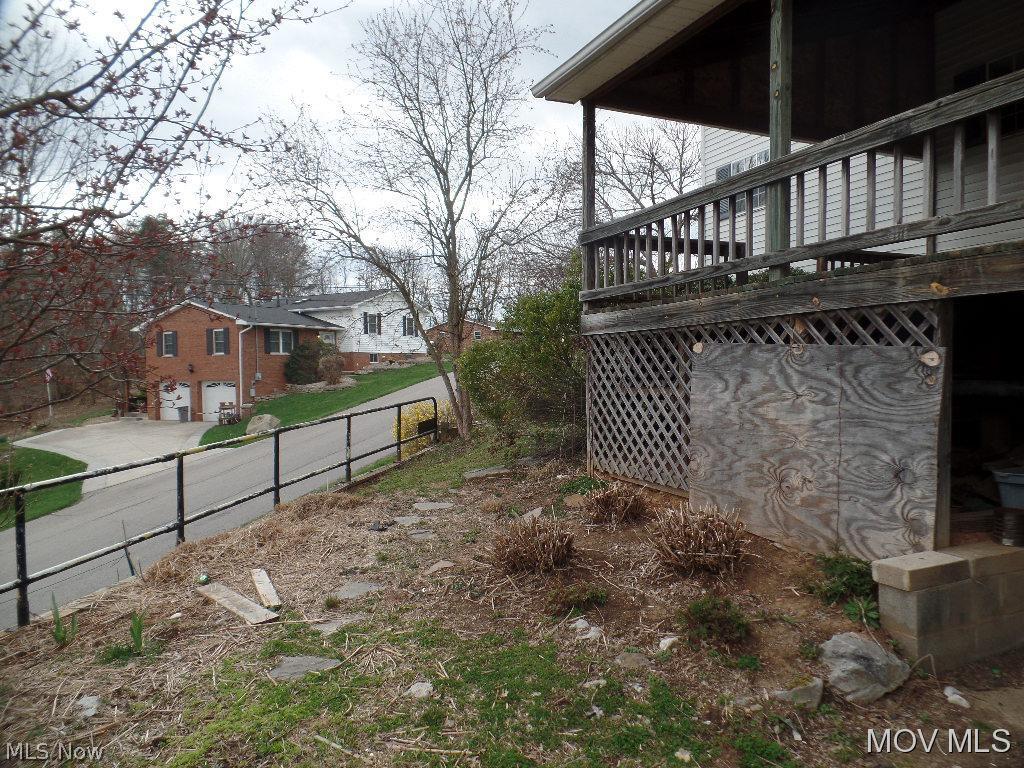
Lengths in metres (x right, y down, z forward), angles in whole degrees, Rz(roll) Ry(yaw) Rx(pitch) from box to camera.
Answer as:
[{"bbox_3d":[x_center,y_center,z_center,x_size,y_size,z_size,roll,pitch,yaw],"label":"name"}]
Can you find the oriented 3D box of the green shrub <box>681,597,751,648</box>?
[{"bbox_3d":[1.008,1.176,3.370,0.320,0.165,0.270,0,1,17],"label":"green shrub"}]

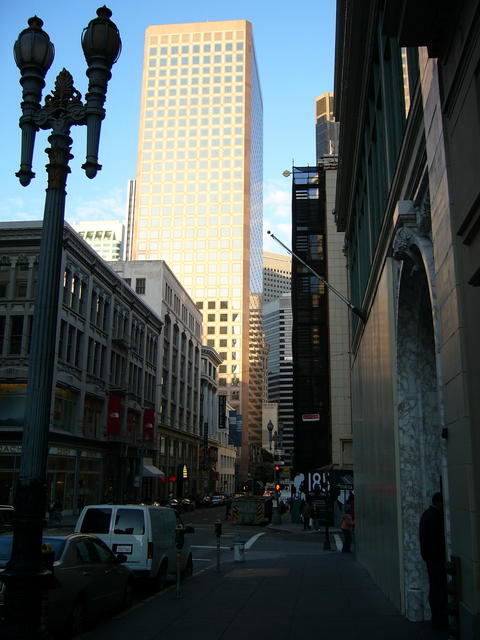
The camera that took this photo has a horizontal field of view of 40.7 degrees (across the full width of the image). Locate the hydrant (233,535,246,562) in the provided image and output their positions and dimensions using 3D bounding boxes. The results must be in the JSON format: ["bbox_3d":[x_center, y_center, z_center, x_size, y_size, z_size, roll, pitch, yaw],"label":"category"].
[{"bbox_3d":[-0.011,7.195,20.401,0.440,0.850,0.400,-1,-14,7],"label":"hydrant"}]

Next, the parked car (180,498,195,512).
[{"bbox_3d":[-6.124,19.938,70.183,1.800,1.450,4.500,-1,-15,7],"label":"parked car"}]

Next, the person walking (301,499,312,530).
[{"bbox_3d":[3.874,11.388,37.802,0.550,1.700,0.380,-1,-14,7],"label":"person walking"}]

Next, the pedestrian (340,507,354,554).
[{"bbox_3d":[4.263,8.382,25.800,0.500,1.680,0.380,-1,-14,7],"label":"pedestrian"}]

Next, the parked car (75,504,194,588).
[{"bbox_3d":[-2.566,5.810,16.777,1.911,1.862,4.655,-1,-16,7],"label":"parked car"}]

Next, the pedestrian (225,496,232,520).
[{"bbox_3d":[-0.831,13.830,47.502,0.550,1.700,0.380,-1,-14,7],"label":"pedestrian"}]

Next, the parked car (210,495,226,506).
[{"bbox_3d":[-3.013,25.336,91.195,1.850,1.550,4.500,-1,-15,7],"label":"parked car"}]

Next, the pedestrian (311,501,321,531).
[{"bbox_3d":[4.426,11.415,37.800,0.500,1.680,0.380,-1,-14,7],"label":"pedestrian"}]

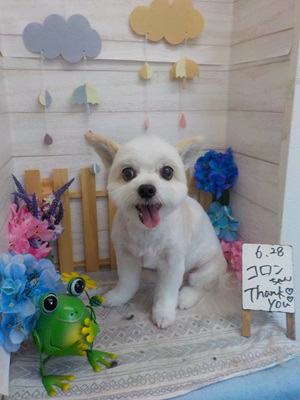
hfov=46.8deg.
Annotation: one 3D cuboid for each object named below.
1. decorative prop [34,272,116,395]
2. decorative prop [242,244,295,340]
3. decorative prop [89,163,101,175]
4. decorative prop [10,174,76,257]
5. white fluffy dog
[{"bbox_3d":[-0.135,0.205,0.585,0.133,0.161,0.125,-14,20,-42],"label":"decorative prop"},{"bbox_3d":[0.230,0.175,0.683,0.101,0.168,0.086,1,15,6],"label":"decorative prop"},{"bbox_3d":[-0.138,-0.079,0.869,0.028,0.031,0.021,-1,15,-6],"label":"decorative prop"},{"bbox_3d":[-0.228,0.038,0.731,0.133,0.185,0.116,-4,16,-16],"label":"decorative prop"},{"bbox_3d":[0.037,0.045,0.760,0.224,0.381,0.292,7,16,24],"label":"white fluffy dog"}]

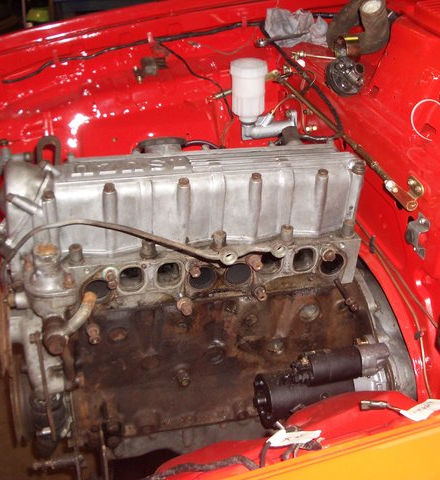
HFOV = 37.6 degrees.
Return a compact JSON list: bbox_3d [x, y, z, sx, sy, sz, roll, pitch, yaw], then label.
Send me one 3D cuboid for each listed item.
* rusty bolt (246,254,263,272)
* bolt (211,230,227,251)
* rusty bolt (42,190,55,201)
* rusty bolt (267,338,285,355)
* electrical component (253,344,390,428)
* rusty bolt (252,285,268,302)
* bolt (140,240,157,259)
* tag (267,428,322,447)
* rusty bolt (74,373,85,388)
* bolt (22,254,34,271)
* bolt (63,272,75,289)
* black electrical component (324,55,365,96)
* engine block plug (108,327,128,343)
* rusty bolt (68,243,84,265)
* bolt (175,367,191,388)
[{"bbox_3d":[0.047,0.032,0.887,0.017,0.017,0.024,-5,28,-14],"label":"rusty bolt"},{"bbox_3d":[-0.002,0.001,0.858,0.019,0.021,0.019,-6,27,-13],"label":"bolt"},{"bbox_3d":[-0.212,-0.055,0.800,0.014,0.009,0.014,-6,27,-13],"label":"rusty bolt"},{"bbox_3d":[0.084,0.161,0.978,0.022,0.022,0.012,-5,28,-14],"label":"rusty bolt"},{"bbox_3d":[0.154,0.215,0.962,0.185,0.110,0.085,-5,28,-14],"label":"electrical component"},{"bbox_3d":[0.057,0.076,0.916,0.017,0.017,0.022,-5,28,-14],"label":"rusty bolt"},{"bbox_3d":[-0.096,0.013,0.867,0.018,0.022,0.018,-5,28,-14],"label":"bolt"},{"bbox_3d":[0.059,0.156,0.510,0.042,0.005,0.012,-9,53,-11],"label":"tag"},{"bbox_3d":[-0.190,0.190,0.876,0.013,0.015,0.016,-6,27,-13],"label":"rusty bolt"},{"bbox_3d":[-0.247,0.029,0.835,0.012,0.020,0.012,-5,28,-14],"label":"bolt"},{"bbox_3d":[-0.188,0.049,0.801,0.014,0.017,0.014,-6,27,-13],"label":"bolt"},{"bbox_3d":[0.224,-0.293,1.160,0.063,0.062,0.046,-11,32,-15],"label":"black electrical component"},{"bbox_3d":[-0.143,0.133,0.910,0.029,0.029,0.008,-5,36,-11],"label":"engine block plug"},{"bbox_3d":[-0.187,0.018,0.842,0.018,0.024,0.018,-5,28,-14],"label":"rusty bolt"},{"bbox_3d":[-0.055,0.203,0.948,0.017,0.017,0.022,-5,28,-14],"label":"bolt"}]

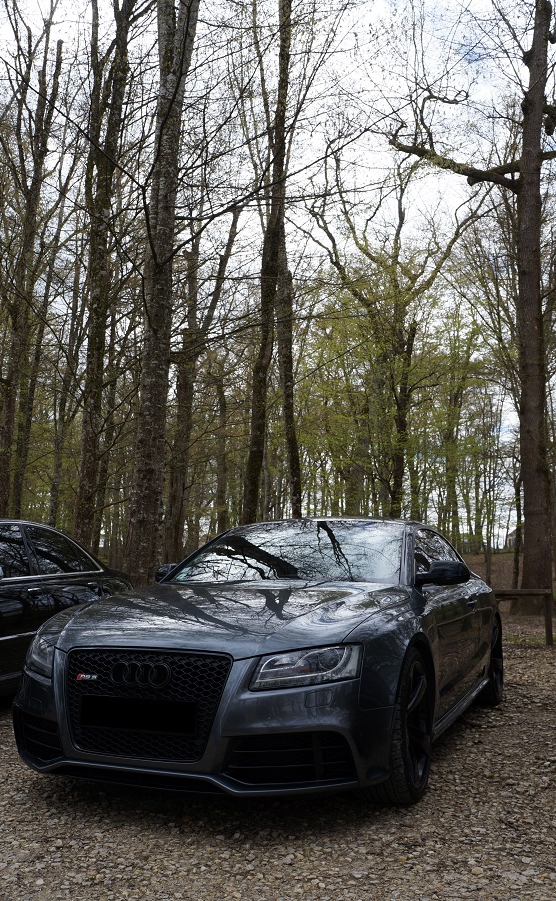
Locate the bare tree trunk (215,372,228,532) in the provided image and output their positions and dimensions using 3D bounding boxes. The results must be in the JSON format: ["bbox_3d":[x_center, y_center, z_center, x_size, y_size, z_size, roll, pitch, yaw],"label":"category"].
[{"bbox_3d":[-2.047,1.043,27.186,0.420,8.280,0.380,0,-9,0],"label":"bare tree trunk"}]

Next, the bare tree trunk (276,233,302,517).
[{"bbox_3d":[0.344,-1.189,22.482,0.680,11.360,0.500,0,-9,0],"label":"bare tree trunk"}]

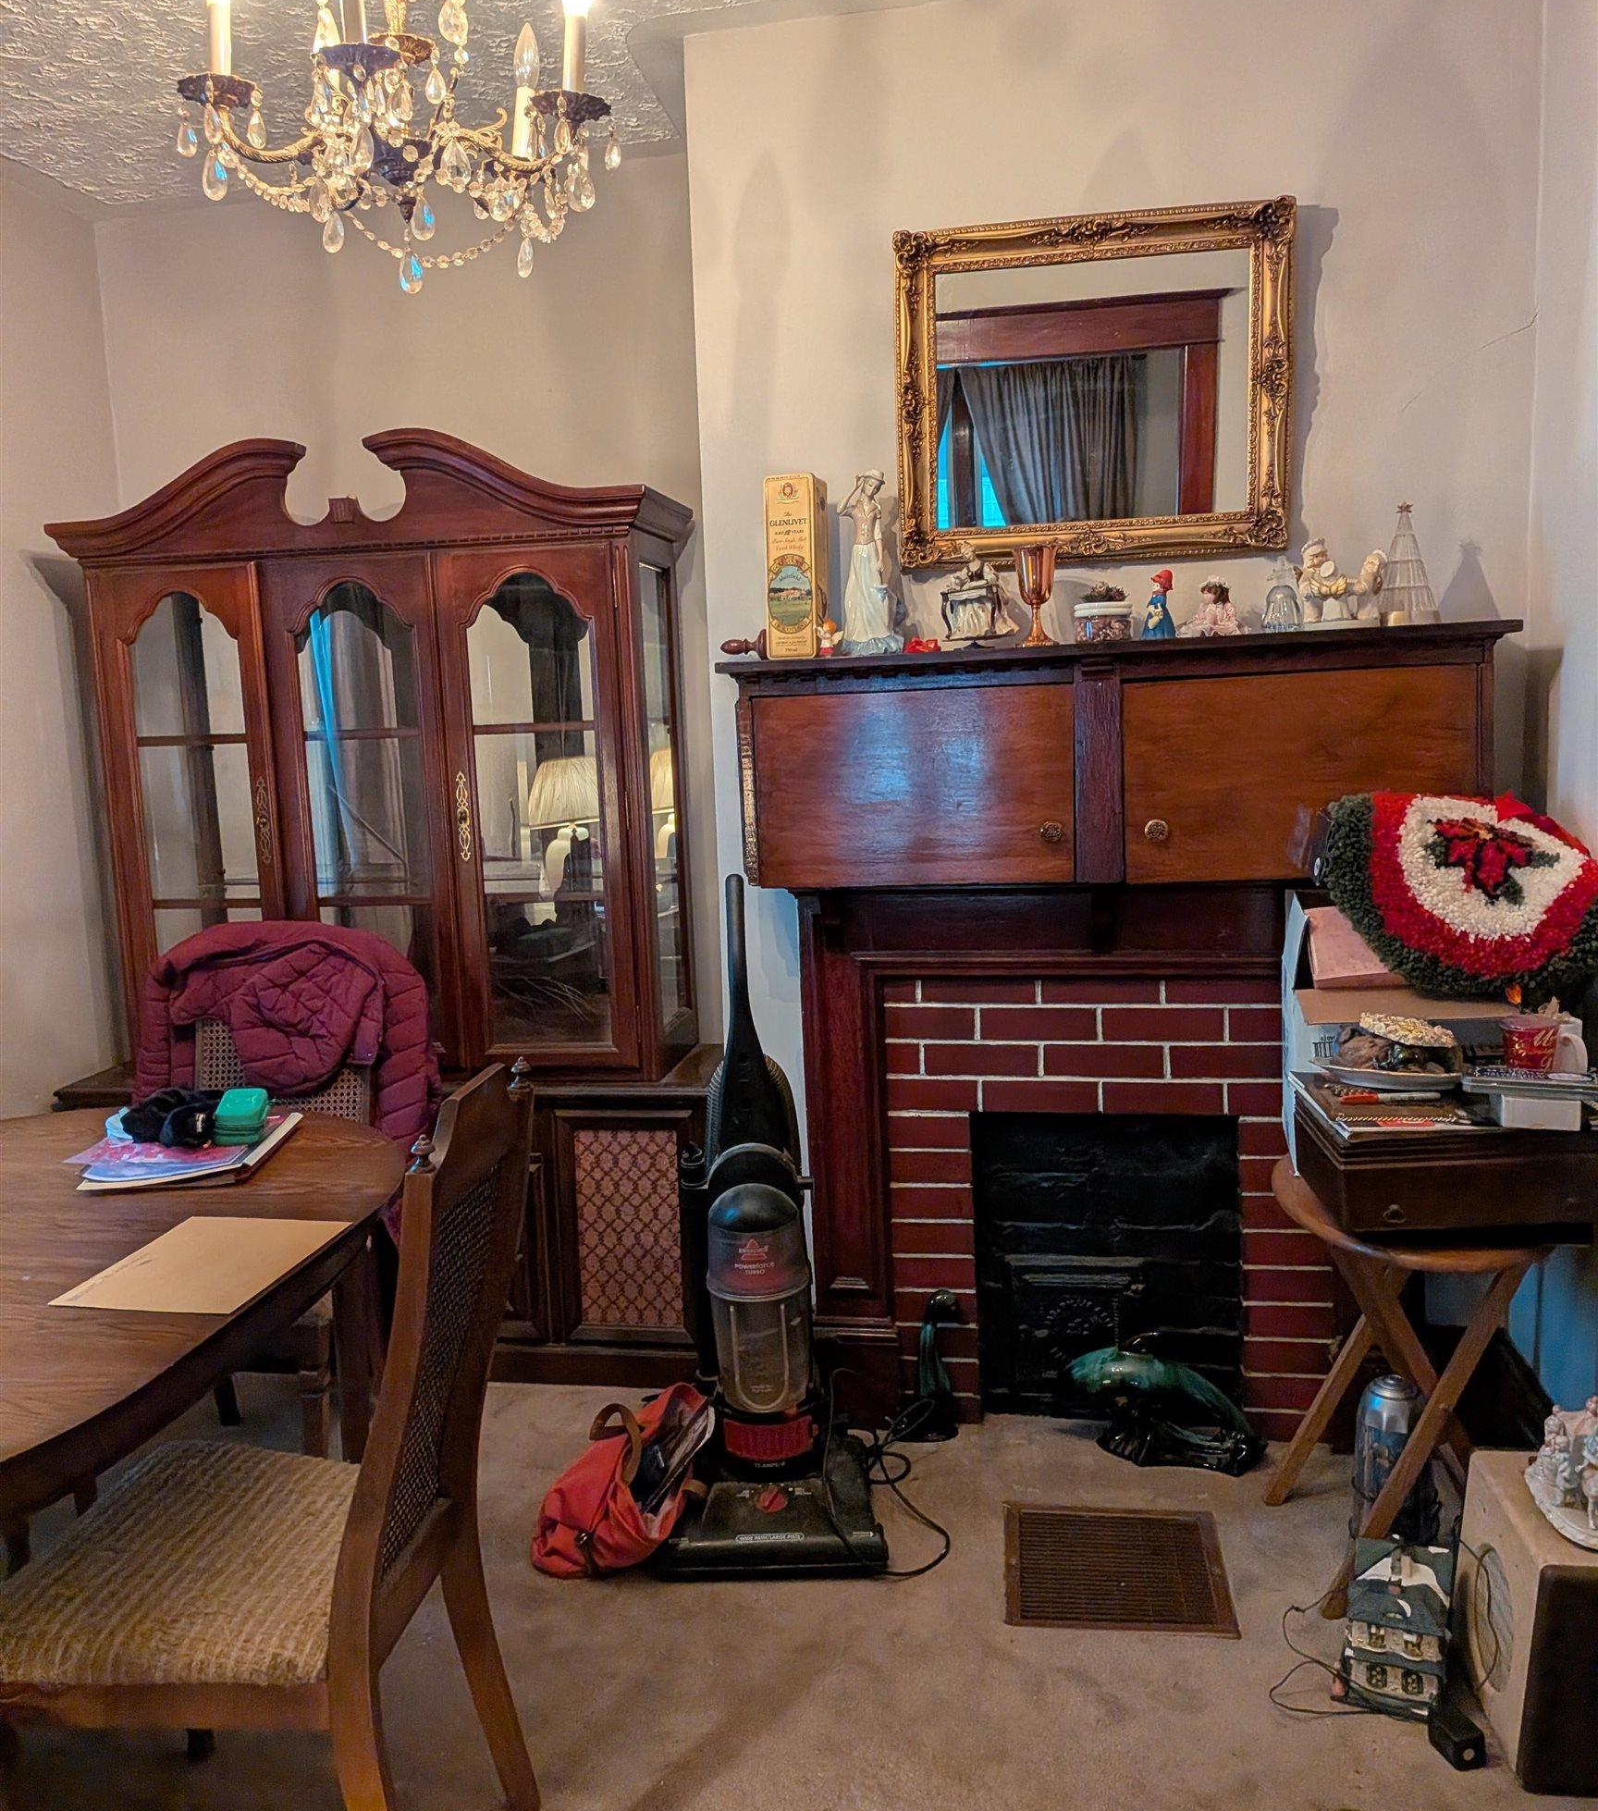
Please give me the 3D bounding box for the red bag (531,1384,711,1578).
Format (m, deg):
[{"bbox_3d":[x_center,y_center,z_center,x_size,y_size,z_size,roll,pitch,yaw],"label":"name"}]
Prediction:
[{"bbox_3d":[-0.295,0.944,2.459,0.260,0.215,0.220,0,7,20],"label":"red bag"}]

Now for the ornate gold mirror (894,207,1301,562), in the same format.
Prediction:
[{"bbox_3d":[0.480,-0.842,2.421,0.620,0.527,0.050,-1,12,9],"label":"ornate gold mirror"}]

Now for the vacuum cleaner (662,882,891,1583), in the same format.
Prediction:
[{"bbox_3d":[-0.058,0.503,2.434,0.360,1.075,0.340,-2,7,1],"label":"vacuum cleaner"}]

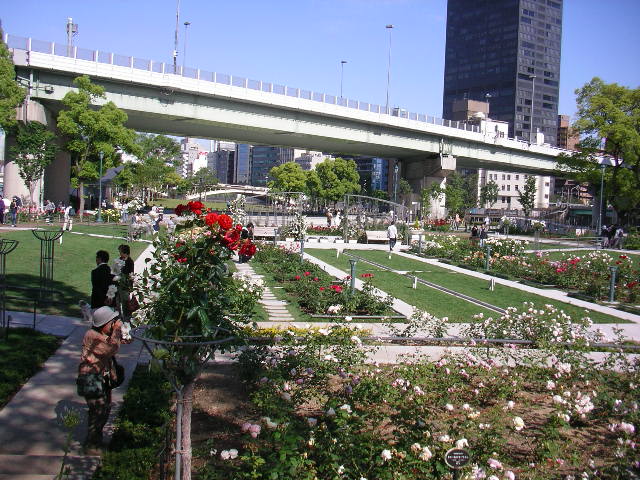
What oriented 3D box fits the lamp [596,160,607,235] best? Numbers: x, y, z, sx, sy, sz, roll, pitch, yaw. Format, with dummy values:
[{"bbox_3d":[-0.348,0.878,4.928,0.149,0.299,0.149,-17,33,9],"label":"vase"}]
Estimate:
[{"bbox_3d":[25.970,-3.684,63.000,0.500,6.600,0.500,2,3,0],"label":"lamp"}]

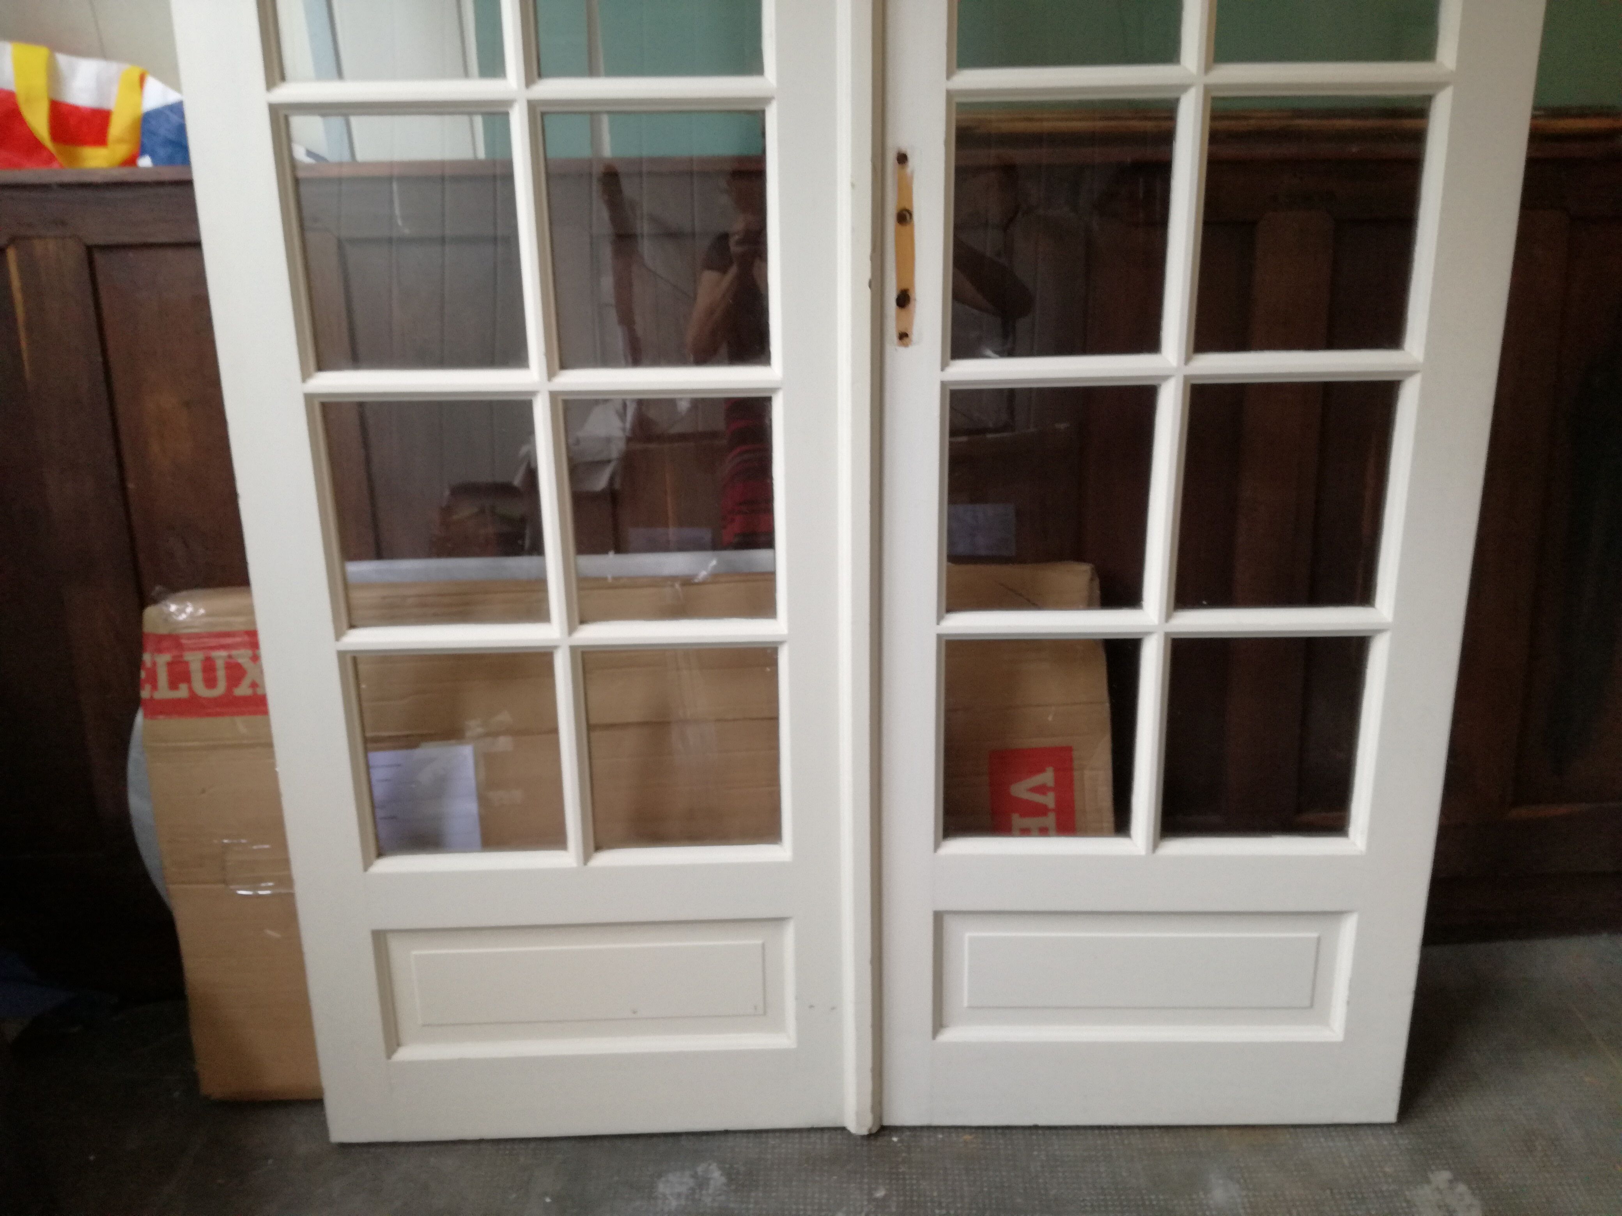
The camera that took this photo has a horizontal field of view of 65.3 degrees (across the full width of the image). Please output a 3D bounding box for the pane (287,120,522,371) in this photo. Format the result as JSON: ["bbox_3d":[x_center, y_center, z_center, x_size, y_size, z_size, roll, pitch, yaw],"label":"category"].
[{"bbox_3d":[-0.407,-0.369,1.291,0.221,0.250,0.010,-1,17,-1],"label":"pane"}]

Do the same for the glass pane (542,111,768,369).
[{"bbox_3d":[-0.153,-0.374,1.295,0.221,0.250,0.010,-1,17,-1],"label":"glass pane"}]

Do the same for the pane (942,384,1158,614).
[{"bbox_3d":[0.262,-0.116,1.383,0.221,0.250,0.010,0,17,2],"label":"pane"}]

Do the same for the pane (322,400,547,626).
[{"bbox_3d":[-0.403,-0.099,1.374,0.221,0.250,0.010,-1,17,-1],"label":"pane"}]

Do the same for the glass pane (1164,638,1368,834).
[{"bbox_3d":[0.520,0.152,1.456,0.221,0.250,0.010,0,17,2],"label":"glass pane"}]

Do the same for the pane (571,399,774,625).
[{"bbox_3d":[-0.150,-0.104,1.378,0.221,0.250,0.010,-1,17,-1],"label":"pane"}]

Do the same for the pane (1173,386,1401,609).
[{"bbox_3d":[0.515,-0.118,1.376,0.221,0.250,0.010,0,17,2],"label":"pane"}]

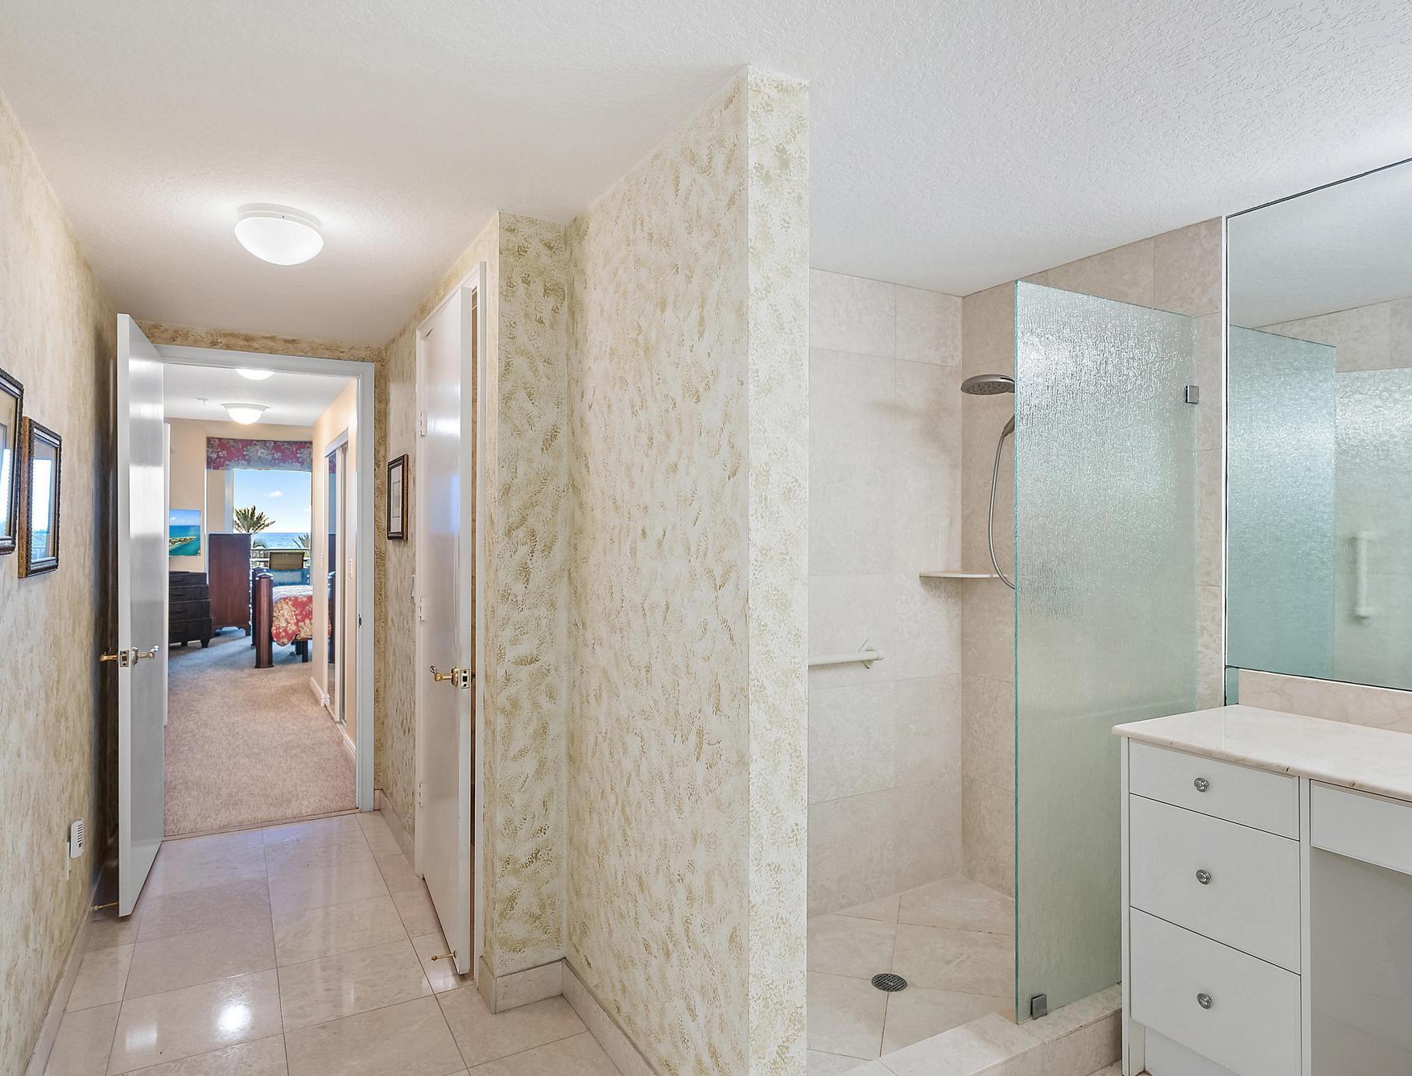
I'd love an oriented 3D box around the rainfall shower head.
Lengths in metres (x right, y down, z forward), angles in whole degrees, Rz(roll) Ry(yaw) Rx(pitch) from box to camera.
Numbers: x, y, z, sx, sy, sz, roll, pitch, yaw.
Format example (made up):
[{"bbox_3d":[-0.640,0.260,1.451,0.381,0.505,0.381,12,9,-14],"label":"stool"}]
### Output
[{"bbox_3d":[0.938,-0.507,2.823,0.175,0.055,0.165,0,0,0],"label":"rainfall shower head"}]

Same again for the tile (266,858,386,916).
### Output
[{"bbox_3d":[-1.478,1.368,3.328,0.405,0.010,0.405,0,0,-29],"label":"tile"}]

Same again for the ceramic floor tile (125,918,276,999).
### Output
[{"bbox_3d":[-1.636,1.369,2.777,0.405,0.010,0.405,0,0,-29],"label":"ceramic floor tile"}]

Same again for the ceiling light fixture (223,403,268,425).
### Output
[{"bbox_3d":[-3.406,-0.906,6.299,0.307,0.133,0.307,0,0,-29],"label":"ceiling light fixture"}]

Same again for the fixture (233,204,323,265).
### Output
[{"bbox_3d":[-1.251,-0.874,2.501,0.235,0.134,0.235,0,0,-29],"label":"fixture"}]

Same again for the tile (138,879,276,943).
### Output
[{"bbox_3d":[-1.833,1.368,3.131,0.405,0.010,0.405,0,0,-29],"label":"tile"}]

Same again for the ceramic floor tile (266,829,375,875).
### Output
[{"bbox_3d":[-1.674,1.367,3.682,0.405,0.010,0.405,0,0,-29],"label":"ceramic floor tile"}]

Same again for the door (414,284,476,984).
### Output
[{"bbox_3d":[-0.931,0.285,3.021,0.037,2.137,0.814,0,0,-25],"label":"door"}]

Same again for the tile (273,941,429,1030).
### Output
[{"bbox_3d":[-1.085,1.369,2.620,0.405,0.010,0.405,0,0,-29],"label":"tile"}]

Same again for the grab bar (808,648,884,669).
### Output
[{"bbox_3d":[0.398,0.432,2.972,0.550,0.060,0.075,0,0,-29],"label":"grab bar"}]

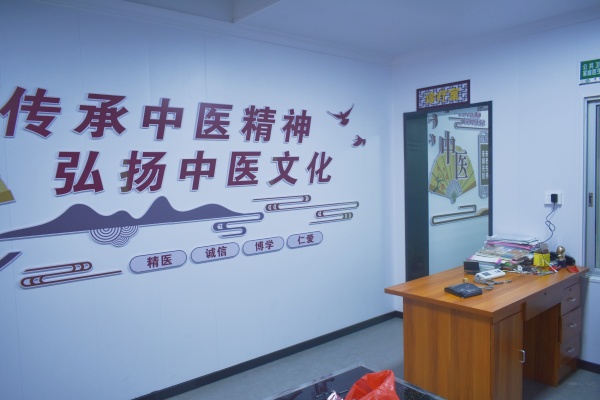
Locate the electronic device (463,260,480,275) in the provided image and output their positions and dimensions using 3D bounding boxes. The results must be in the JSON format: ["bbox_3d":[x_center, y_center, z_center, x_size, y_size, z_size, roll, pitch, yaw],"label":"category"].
[{"bbox_3d":[1.206,0.479,3.151,0.100,0.074,0.065,-1,4,16],"label":"electronic device"}]

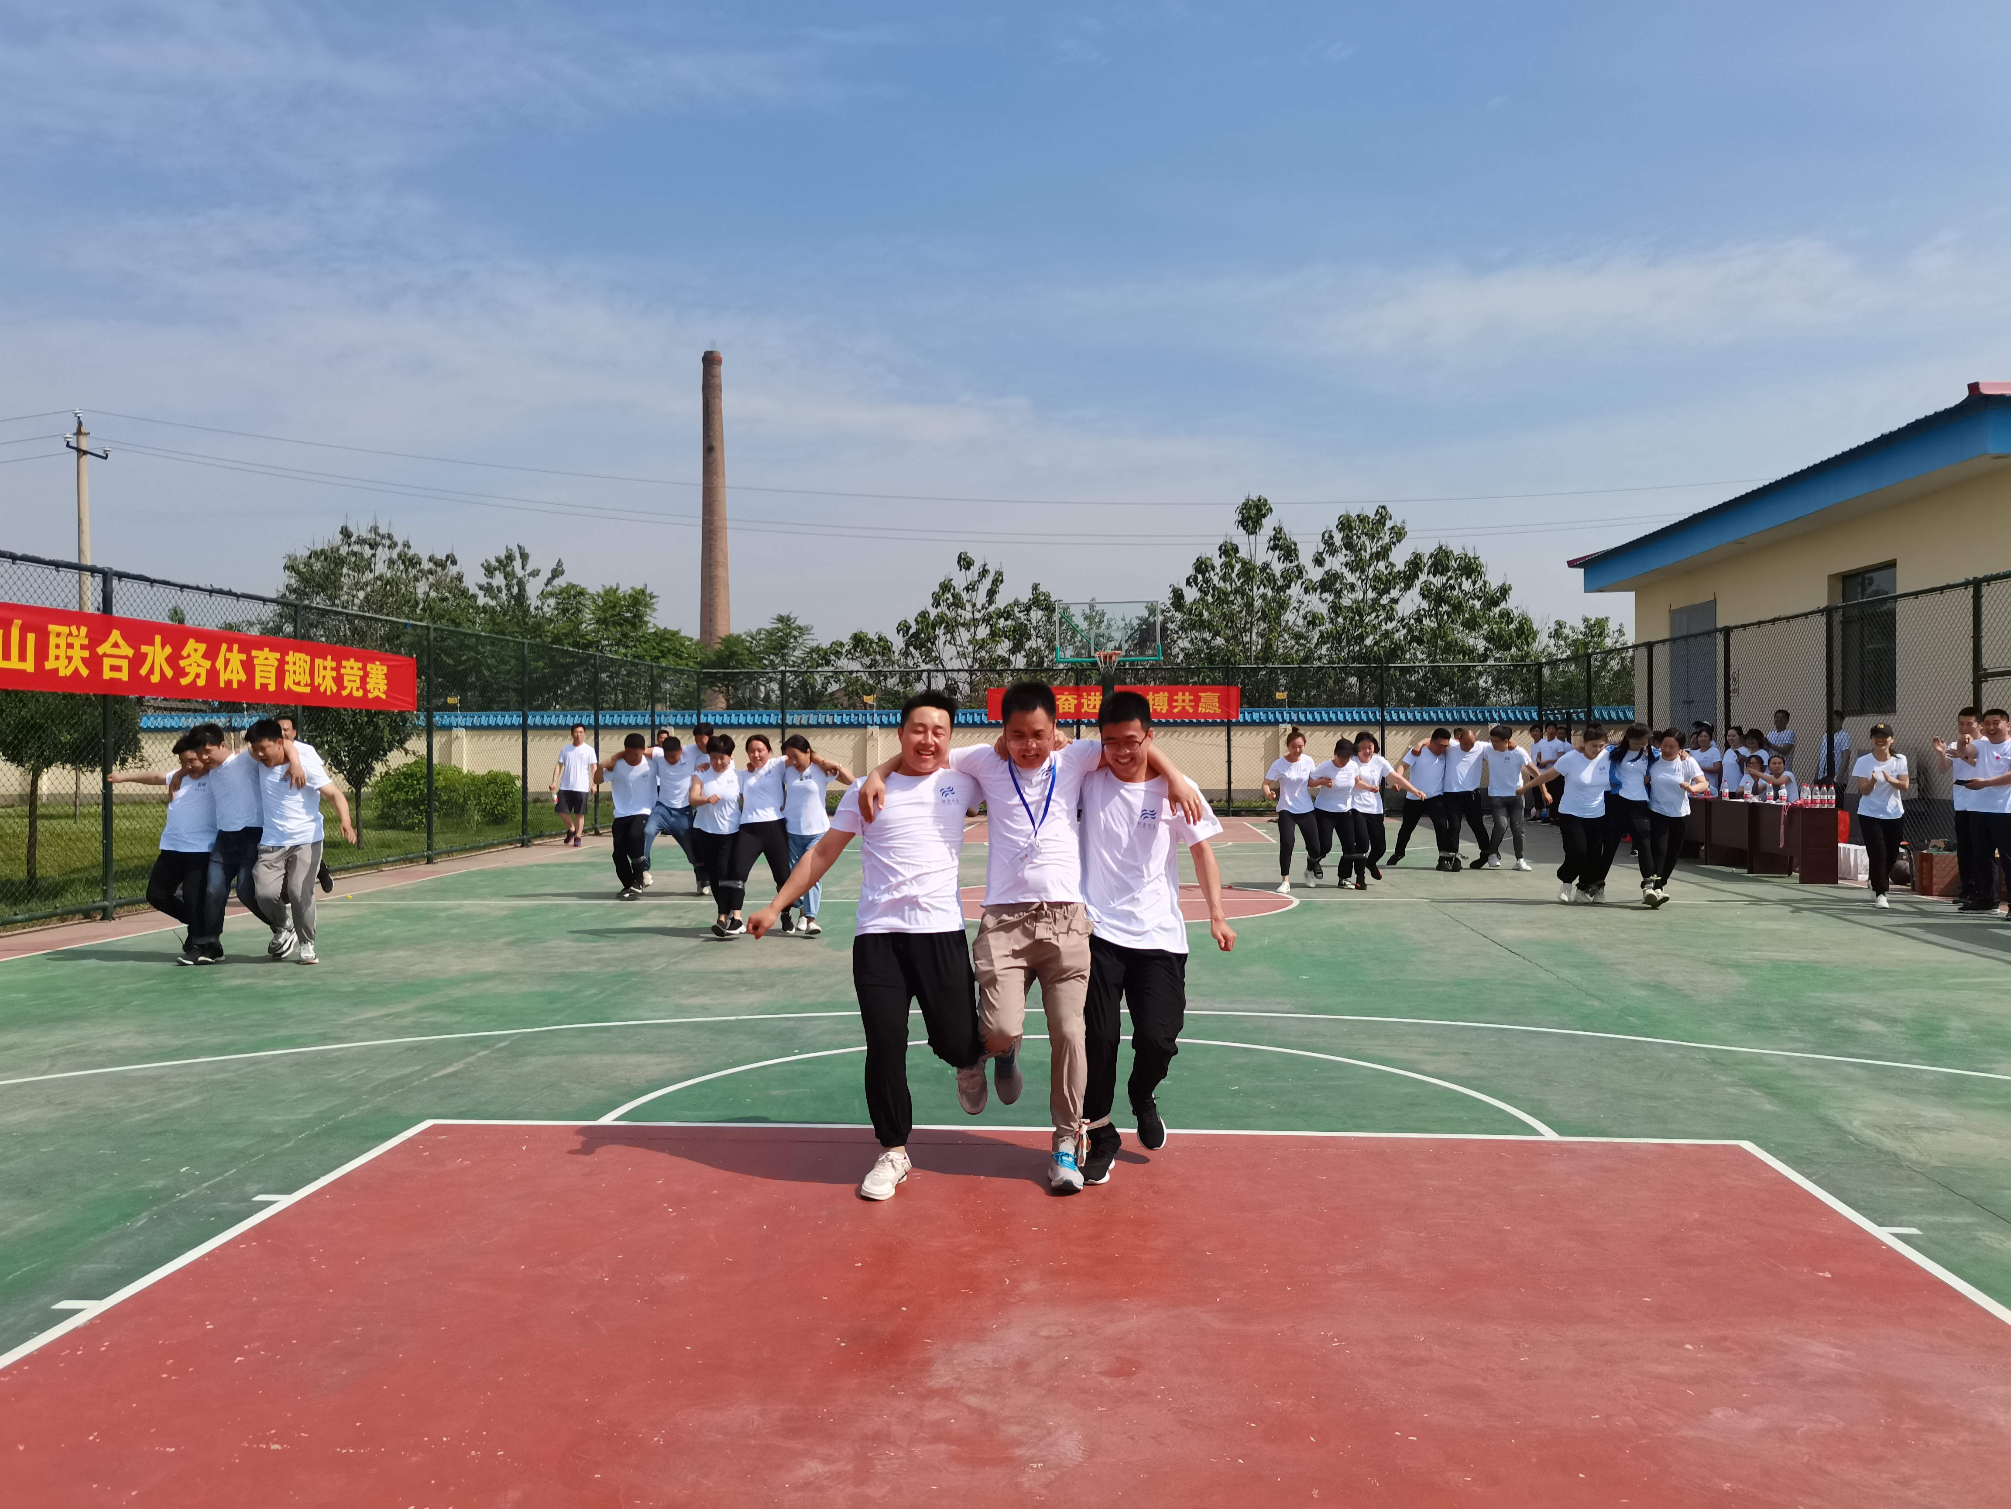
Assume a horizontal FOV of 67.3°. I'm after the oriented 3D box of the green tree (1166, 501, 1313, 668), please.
[{"bbox_3d":[5.856,-2.764,37.960,3.900,7.600,3.900,0,1,0],"label":"green tree"}]

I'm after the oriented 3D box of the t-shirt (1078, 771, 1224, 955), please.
[{"bbox_3d":[0.466,0.354,5.000,0.510,0.610,0.290,-1,6,3],"label":"t-shirt"}]

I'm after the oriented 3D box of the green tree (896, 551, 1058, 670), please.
[{"bbox_3d":[-0.885,-2.407,46.000,4.700,7.100,4.500,0,0,0],"label":"green tree"}]

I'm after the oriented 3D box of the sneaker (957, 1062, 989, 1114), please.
[{"bbox_3d":[-0.118,1.149,5.400,0.108,0.275,0.115,0,-22,0],"label":"sneaker"}]

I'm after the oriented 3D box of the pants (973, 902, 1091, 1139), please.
[{"bbox_3d":[0.089,0.875,5.020,0.390,0.820,0.420,0,1,0],"label":"pants"}]

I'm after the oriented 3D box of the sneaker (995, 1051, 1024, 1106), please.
[{"bbox_3d":[0.014,1.129,5.440,0.105,0.275,0.115,0,-20,0],"label":"sneaker"}]

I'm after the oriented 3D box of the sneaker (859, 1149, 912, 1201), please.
[{"bbox_3d":[-0.378,1.352,4.919,0.108,0.112,0.285,0,1,16],"label":"sneaker"}]

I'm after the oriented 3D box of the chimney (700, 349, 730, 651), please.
[{"bbox_3d":[-24.650,-17.014,127.817,2.900,34.400,2.900,0,1,0],"label":"chimney"}]

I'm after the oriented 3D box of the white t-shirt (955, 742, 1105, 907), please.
[{"bbox_3d":[0.075,0.225,4.970,0.490,0.550,0.300,0,6,0],"label":"white t-shirt"}]

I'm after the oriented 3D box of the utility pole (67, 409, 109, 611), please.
[{"bbox_3d":[-23.464,-3.769,38.448,0.350,9.800,1.600,0,1,0],"label":"utility pole"}]

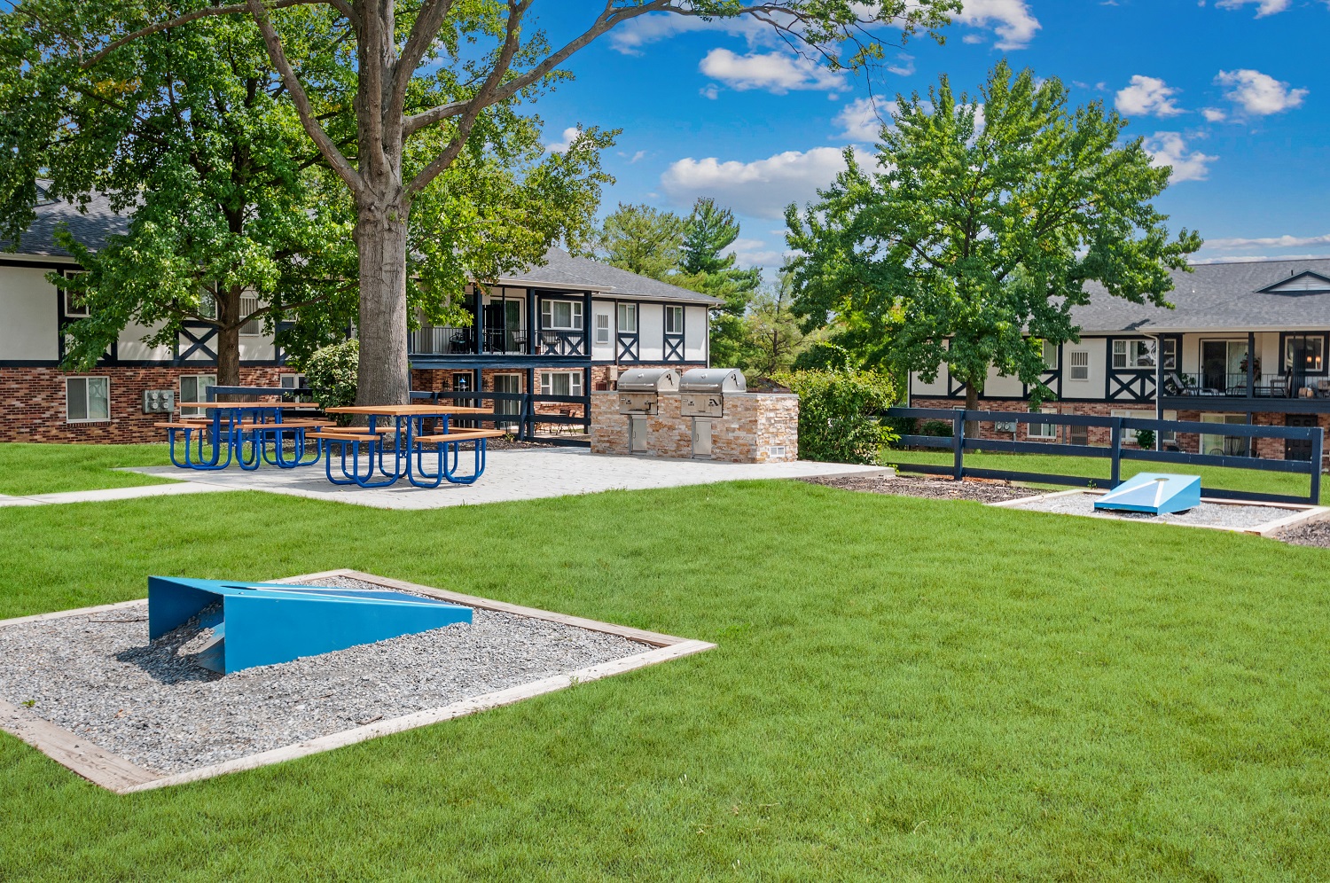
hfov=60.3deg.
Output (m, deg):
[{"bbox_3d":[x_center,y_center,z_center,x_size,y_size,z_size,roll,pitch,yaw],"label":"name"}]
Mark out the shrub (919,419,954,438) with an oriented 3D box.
[{"bbox_3d":[10.632,-0.261,44.584,1.500,1.150,1.400,0,4,0],"label":"shrub"}]

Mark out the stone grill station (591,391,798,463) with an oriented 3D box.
[{"bbox_3d":[0.363,-0.233,16.047,2.980,0.910,0.937,3,5,41],"label":"stone grill station"}]

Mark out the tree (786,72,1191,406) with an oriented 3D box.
[{"bbox_3d":[11.437,-6.426,40.158,14.700,13.700,14.000,0,4,0],"label":"tree"}]

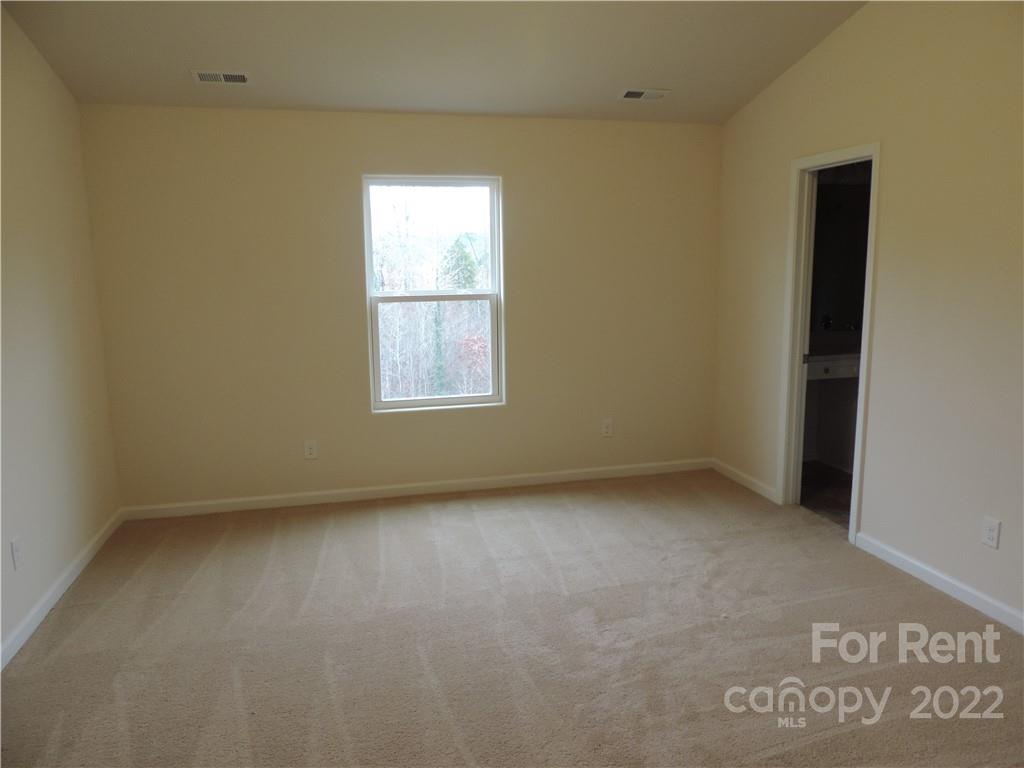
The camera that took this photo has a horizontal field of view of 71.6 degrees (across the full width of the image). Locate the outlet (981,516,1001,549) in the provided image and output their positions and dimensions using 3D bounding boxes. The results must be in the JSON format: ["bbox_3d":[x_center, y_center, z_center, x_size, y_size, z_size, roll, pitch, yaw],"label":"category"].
[{"bbox_3d":[2.029,0.629,3.003,0.010,0.117,0.072,-3,10,-13],"label":"outlet"}]

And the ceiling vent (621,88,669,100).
[{"bbox_3d":[0.830,-1.772,4.367,0.280,0.018,0.135,-3,-4,-13],"label":"ceiling vent"}]

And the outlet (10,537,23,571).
[{"bbox_3d":[-2.052,0.701,2.941,0.010,0.117,0.072,-3,10,-13],"label":"outlet"}]

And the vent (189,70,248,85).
[{"bbox_3d":[-1.560,-1.637,3.816,0.280,0.018,0.135,-3,-4,-13],"label":"vent"}]

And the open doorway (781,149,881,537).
[{"bbox_3d":[1.807,-0.216,3.993,0.140,2.084,0.706,-3,10,-13],"label":"open doorway"}]

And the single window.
[{"bbox_3d":[-0.498,-0.583,4.651,0.878,1.486,0.100,-3,10,-13],"label":"single window"}]

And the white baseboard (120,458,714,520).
[{"bbox_3d":[-0.448,0.700,4.824,3.980,0.080,0.016,-3,10,-13],"label":"white baseboard"}]

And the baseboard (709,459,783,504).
[{"bbox_3d":[1.591,0.655,4.881,0.015,0.080,0.829,-3,10,-13],"label":"baseboard"}]

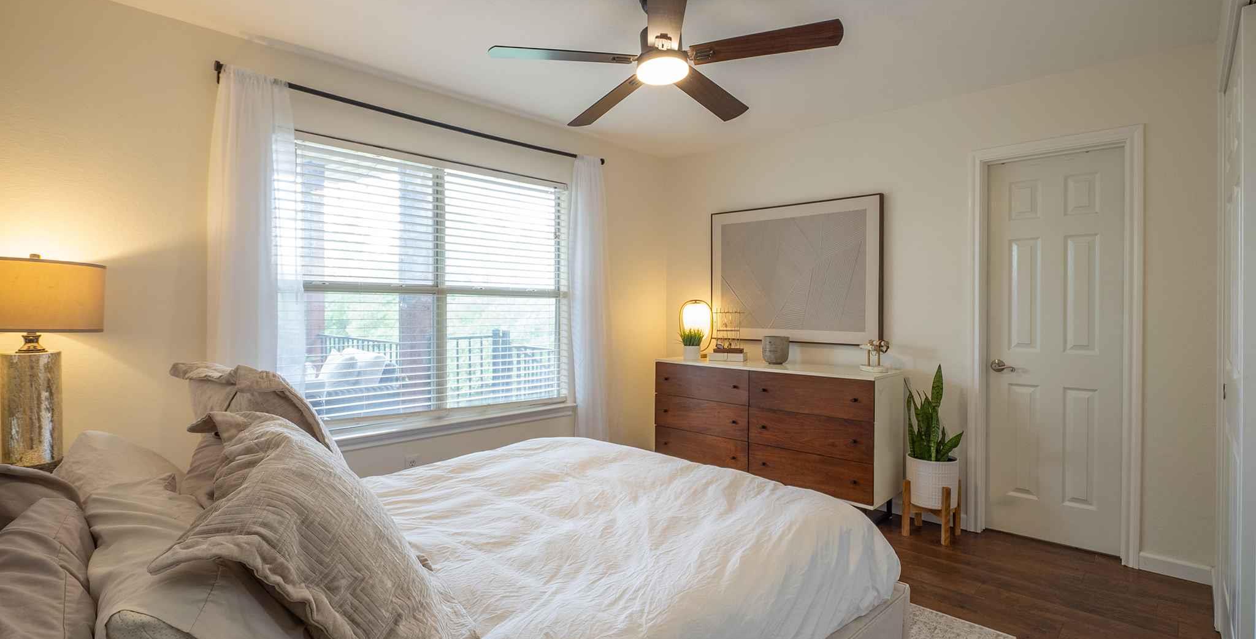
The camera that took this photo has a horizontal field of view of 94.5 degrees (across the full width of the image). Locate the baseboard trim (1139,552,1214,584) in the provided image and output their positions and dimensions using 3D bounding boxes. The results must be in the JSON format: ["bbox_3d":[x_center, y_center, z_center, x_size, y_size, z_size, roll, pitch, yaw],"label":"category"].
[{"bbox_3d":[2.515,1.148,2.669,0.250,0.083,0.016,1,1,44],"label":"baseboard trim"}]

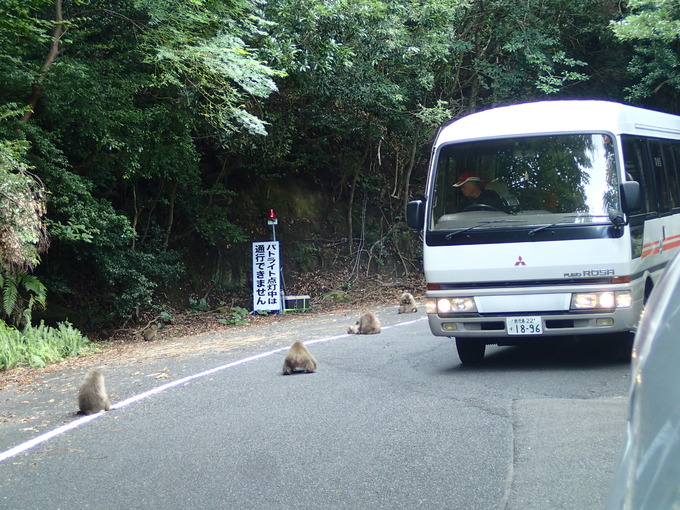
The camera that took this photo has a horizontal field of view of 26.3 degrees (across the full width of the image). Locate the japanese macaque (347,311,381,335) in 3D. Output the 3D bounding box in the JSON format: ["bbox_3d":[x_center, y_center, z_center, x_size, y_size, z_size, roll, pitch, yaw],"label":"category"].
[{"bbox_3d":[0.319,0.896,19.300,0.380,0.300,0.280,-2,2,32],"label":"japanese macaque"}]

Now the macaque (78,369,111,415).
[{"bbox_3d":[-2.195,1.221,13.000,0.260,0.390,0.300,-2,2,22],"label":"macaque"}]

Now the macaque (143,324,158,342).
[{"bbox_3d":[-2.607,1.080,20.000,0.220,0.240,0.170,-3,2,-3],"label":"macaque"}]

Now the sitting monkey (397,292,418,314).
[{"bbox_3d":[1.049,0.757,22.600,0.310,0.320,0.300,-3,2,5],"label":"sitting monkey"}]

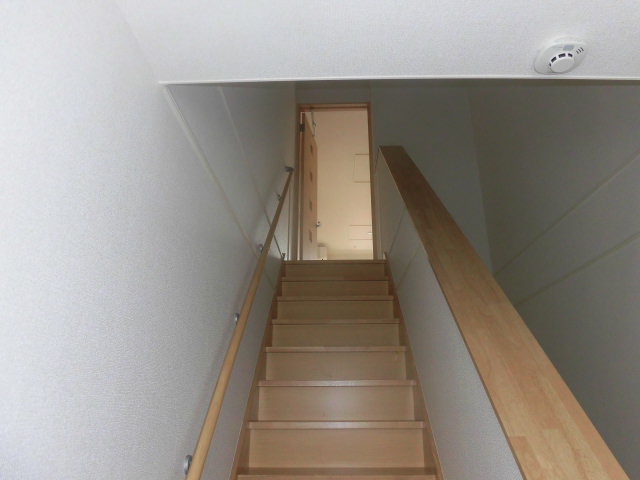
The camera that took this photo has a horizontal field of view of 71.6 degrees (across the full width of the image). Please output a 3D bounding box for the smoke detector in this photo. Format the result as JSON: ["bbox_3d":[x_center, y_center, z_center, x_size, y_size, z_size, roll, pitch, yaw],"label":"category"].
[{"bbox_3d":[0.573,-0.420,1.050,0.115,0.034,0.115,0,-21,2],"label":"smoke detector"}]

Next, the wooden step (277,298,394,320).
[{"bbox_3d":[0.116,0.552,3.300,0.860,0.206,0.235,0,-21,2],"label":"wooden step"}]

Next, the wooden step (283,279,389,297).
[{"bbox_3d":[0.125,0.433,3.566,0.860,0.206,0.235,0,-21,2],"label":"wooden step"}]

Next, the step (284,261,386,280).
[{"bbox_3d":[0.133,0.314,3.831,0.860,0.206,0.235,0,-21,2],"label":"step"}]

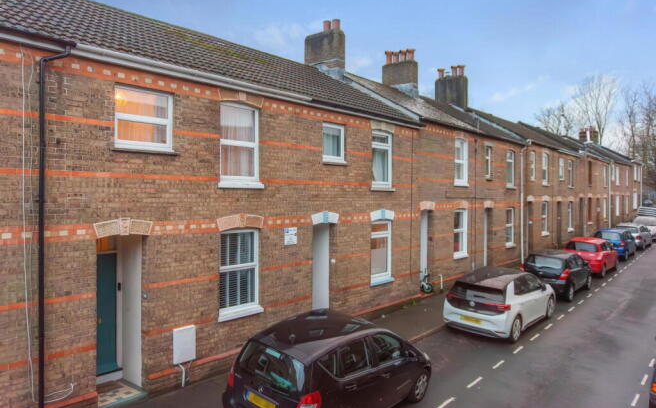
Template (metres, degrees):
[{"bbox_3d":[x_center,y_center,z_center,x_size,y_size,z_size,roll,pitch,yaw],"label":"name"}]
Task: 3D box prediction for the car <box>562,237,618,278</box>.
[{"bbox_3d":[11.953,2.290,20.807,1.700,1.500,4.000,0,2,42],"label":"car"}]

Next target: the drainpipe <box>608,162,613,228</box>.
[{"bbox_3d":[22.098,-0.447,35.604,0.139,5.512,0.129,0,0,42],"label":"drainpipe"}]

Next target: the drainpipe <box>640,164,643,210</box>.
[{"bbox_3d":[35.119,-1.706,50.907,0.110,5.537,0.110,0,0,0],"label":"drainpipe"}]

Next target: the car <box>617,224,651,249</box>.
[{"bbox_3d":[18.916,1.924,28.461,1.740,1.460,4.150,0,2,42],"label":"car"}]

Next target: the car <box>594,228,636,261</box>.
[{"bbox_3d":[15.540,2.097,24.841,1.720,1.500,3.850,0,2,42],"label":"car"}]

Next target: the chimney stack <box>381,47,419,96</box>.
[{"bbox_3d":[3.118,-5.527,19.777,1.500,1.880,0.550,0,0,42],"label":"chimney stack"}]

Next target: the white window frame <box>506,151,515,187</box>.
[{"bbox_3d":[8.559,-1.633,21.381,0.150,1.715,1.050,0,0,42],"label":"white window frame"}]

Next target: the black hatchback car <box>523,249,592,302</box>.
[{"bbox_3d":[8.206,2.399,16.417,1.720,1.480,4.020,0,2,42],"label":"black hatchback car"}]

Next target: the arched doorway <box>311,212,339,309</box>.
[{"bbox_3d":[-0.234,1.589,11.024,0.546,2.830,0.973,0,0,42],"label":"arched doorway"}]

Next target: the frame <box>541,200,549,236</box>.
[{"bbox_3d":[11.391,0.725,23.990,0.120,1.750,1.000,0,0,42],"label":"frame"}]

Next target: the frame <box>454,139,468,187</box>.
[{"bbox_3d":[5.083,-1.589,17.490,0.150,1.833,1.080,0,0,42],"label":"frame"}]

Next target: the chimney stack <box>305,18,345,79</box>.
[{"bbox_3d":[-0.109,-5.343,16.308,1.589,2.135,0.447,0,0,42],"label":"chimney stack"}]

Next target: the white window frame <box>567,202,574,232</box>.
[{"bbox_3d":[14.694,0.818,27.565,0.169,1.768,0.993,0,0,42],"label":"white window frame"}]

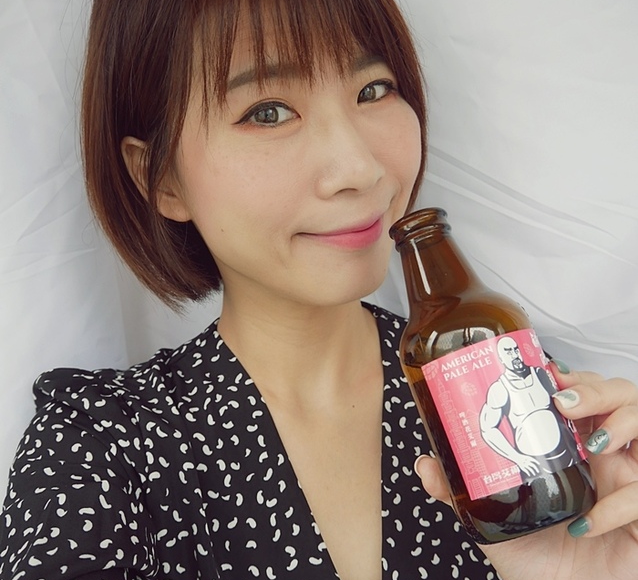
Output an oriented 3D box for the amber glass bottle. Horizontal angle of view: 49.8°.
[{"bbox_3d":[0.075,0.036,0.334,0.066,0.157,0.066,-19,-16,1],"label":"amber glass bottle"}]

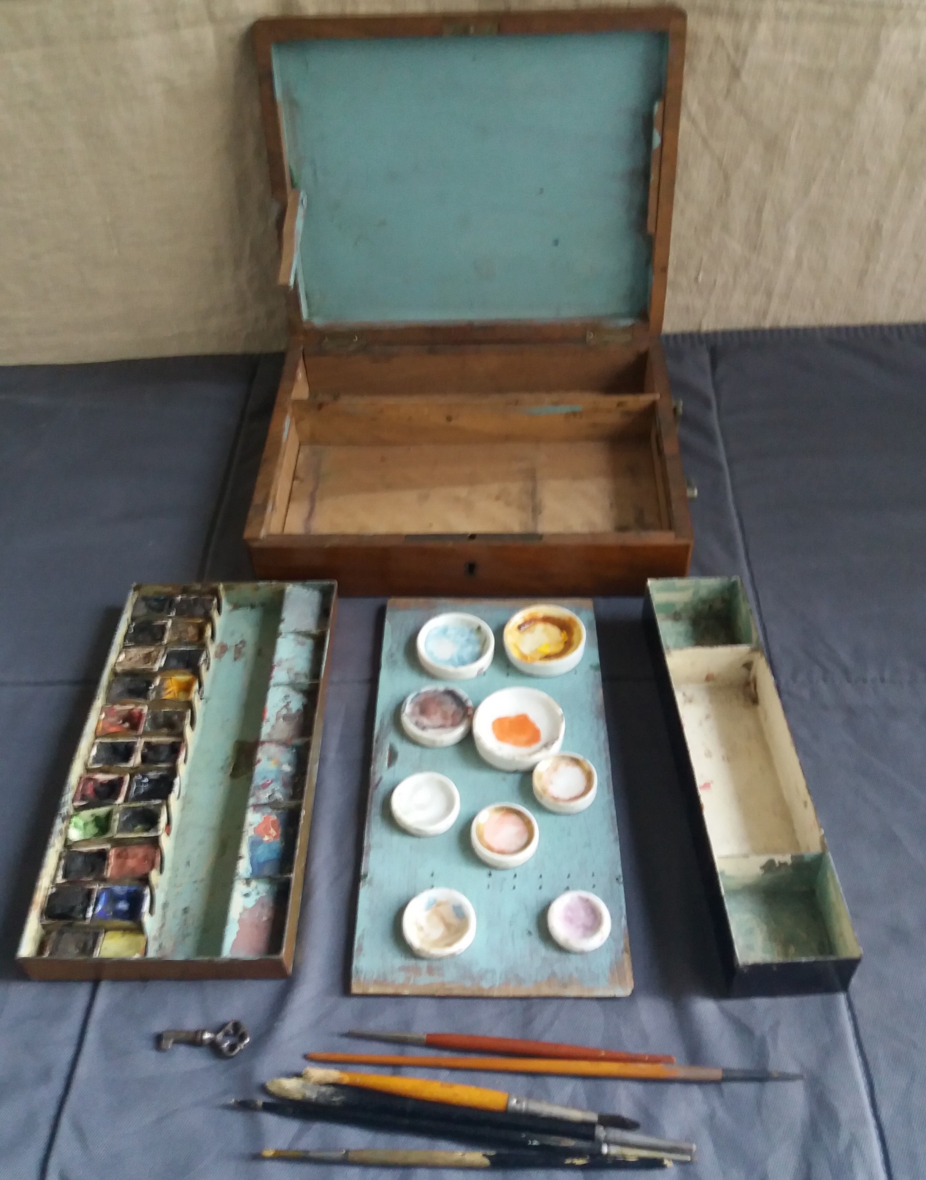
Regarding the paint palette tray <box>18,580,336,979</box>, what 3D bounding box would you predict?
[{"bbox_3d":[-0.129,0.081,0.496,0.112,0.019,0.216,-1,47,2],"label":"paint palette tray"}]

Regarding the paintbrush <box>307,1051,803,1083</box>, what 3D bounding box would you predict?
[{"bbox_3d":[0.035,0.188,0.395,0.195,0.006,0.006,1,47,4],"label":"paintbrush"}]

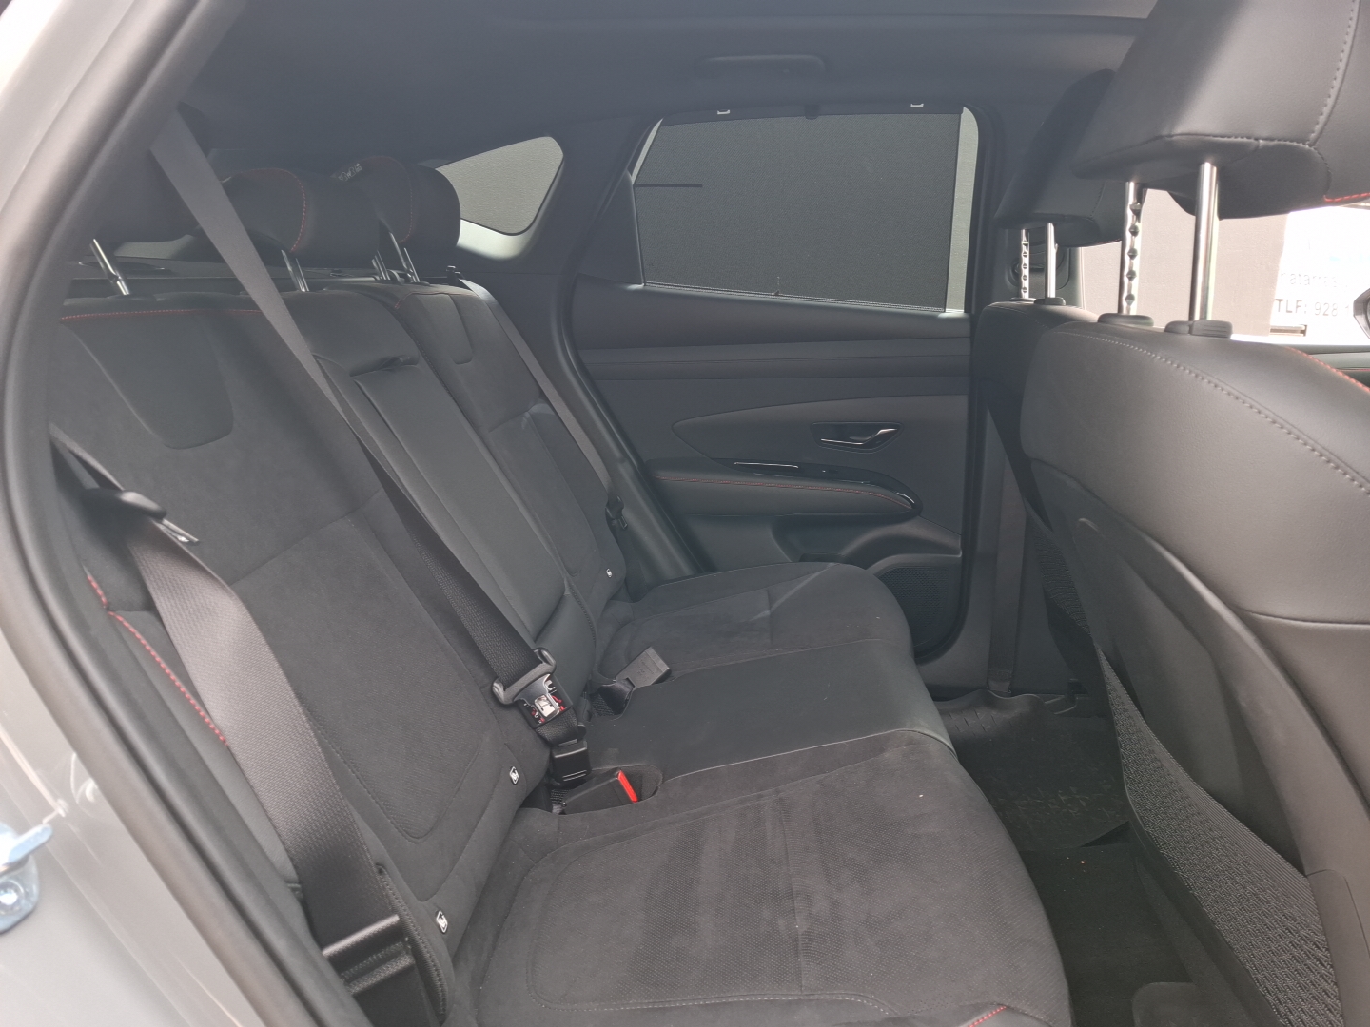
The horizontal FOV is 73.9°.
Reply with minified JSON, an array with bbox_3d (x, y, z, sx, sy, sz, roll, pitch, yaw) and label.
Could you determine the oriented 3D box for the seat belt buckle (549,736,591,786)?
[{"bbox_3d":[-0.131,0.282,1.035,0.041,0.043,0.025,-14,15,-20],"label":"seat belt buckle"}]

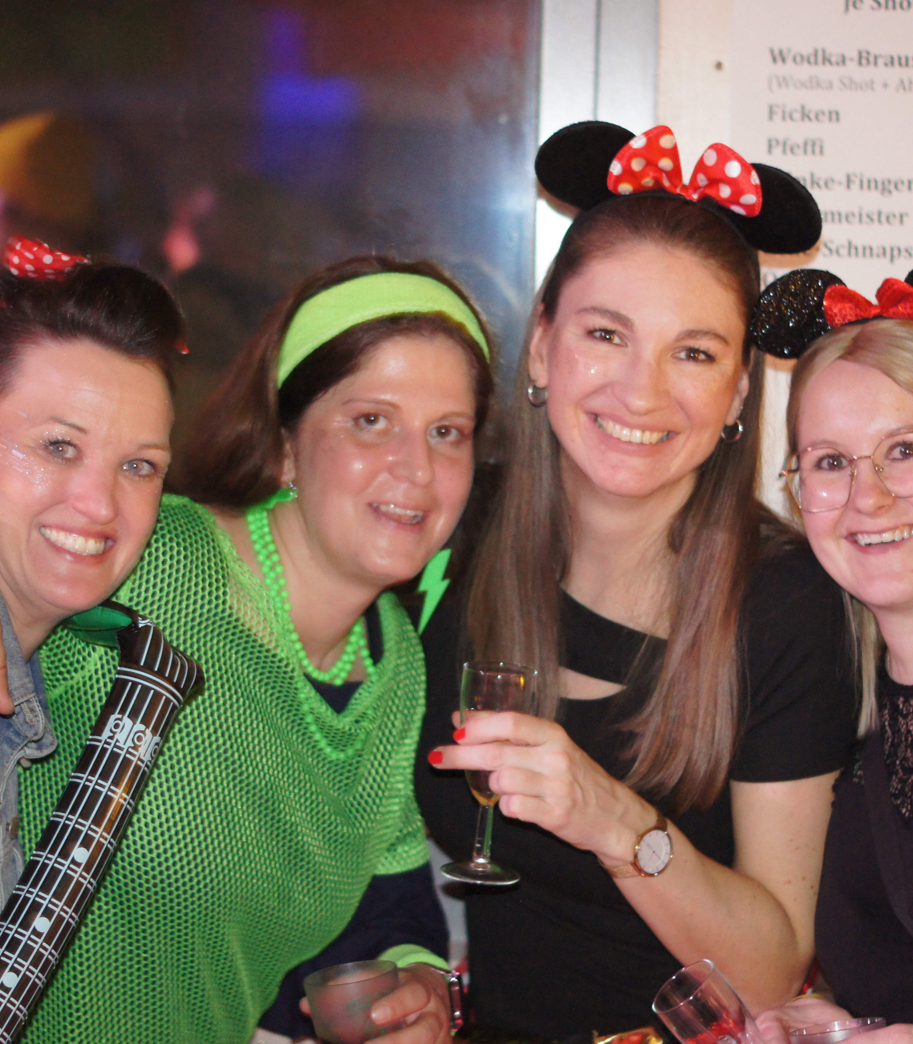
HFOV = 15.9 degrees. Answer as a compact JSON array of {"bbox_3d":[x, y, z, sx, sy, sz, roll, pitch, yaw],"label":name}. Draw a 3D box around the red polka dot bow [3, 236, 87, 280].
[{"bbox_3d":[-0.287,-0.183,2.280,0.060,0.032,0.036,12,3,-23],"label":"red polka dot bow"}]

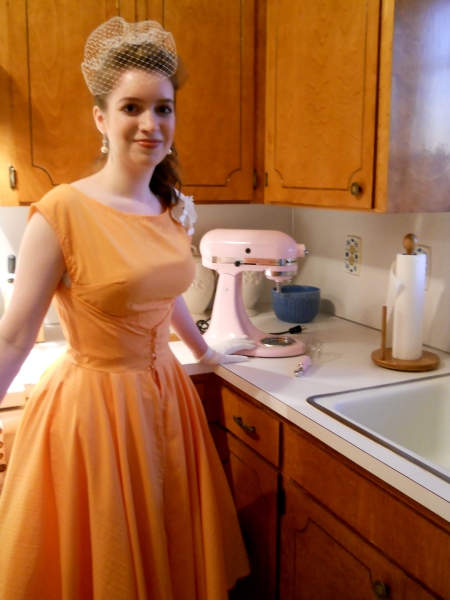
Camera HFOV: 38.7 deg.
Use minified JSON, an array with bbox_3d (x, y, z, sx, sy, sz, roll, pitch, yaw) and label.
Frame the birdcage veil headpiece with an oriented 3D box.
[{"bbox_3d":[-0.184,-0.460,1.220,0.172,0.138,0.160,-4,11,-25],"label":"birdcage veil headpiece"}]

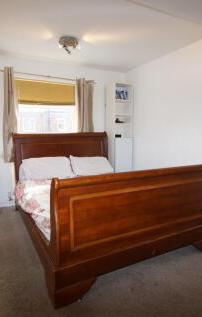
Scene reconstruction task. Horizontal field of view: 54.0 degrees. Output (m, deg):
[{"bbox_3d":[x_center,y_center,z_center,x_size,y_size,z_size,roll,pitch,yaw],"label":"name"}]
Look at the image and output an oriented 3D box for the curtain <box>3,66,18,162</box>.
[{"bbox_3d":[-1.425,-0.670,3.127,0.200,1.460,0.100,-3,6,-30],"label":"curtain"}]

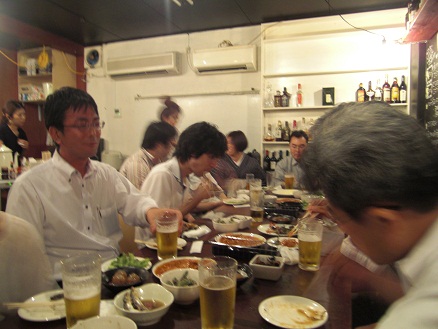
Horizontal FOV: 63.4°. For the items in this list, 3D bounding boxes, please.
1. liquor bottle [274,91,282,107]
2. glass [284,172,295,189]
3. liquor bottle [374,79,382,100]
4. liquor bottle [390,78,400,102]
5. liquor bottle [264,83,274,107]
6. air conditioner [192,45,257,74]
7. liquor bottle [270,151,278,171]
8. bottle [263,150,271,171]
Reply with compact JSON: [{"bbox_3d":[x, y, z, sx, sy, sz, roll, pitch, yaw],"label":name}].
[{"bbox_3d":[0.735,-0.806,4.364,0.097,0.194,0.080,1,3,19],"label":"liquor bottle"},{"bbox_3d":[0.593,0.151,2.977,0.077,0.136,0.077,1,2,19],"label":"glass"},{"bbox_3d":[1.801,-0.826,3.998,0.080,0.279,0.078,1,3,19],"label":"liquor bottle"},{"bbox_3d":[1.962,-0.824,3.943,0.084,0.283,0.082,1,3,19],"label":"liquor bottle"},{"bbox_3d":[0.604,-0.827,4.258,0.108,0.301,0.108,1,2,19],"label":"liquor bottle"},{"bbox_3d":[0.079,-1.266,4.364,0.775,0.260,0.210,1,2,19],"label":"air conditioner"},{"bbox_3d":[0.683,-0.022,4.420,0.076,0.275,0.076,1,3,19],"label":"liquor bottle"},{"bbox_3d":[0.608,-0.029,4.446,0.076,0.289,0.076,1,3,19],"label":"bottle"}]

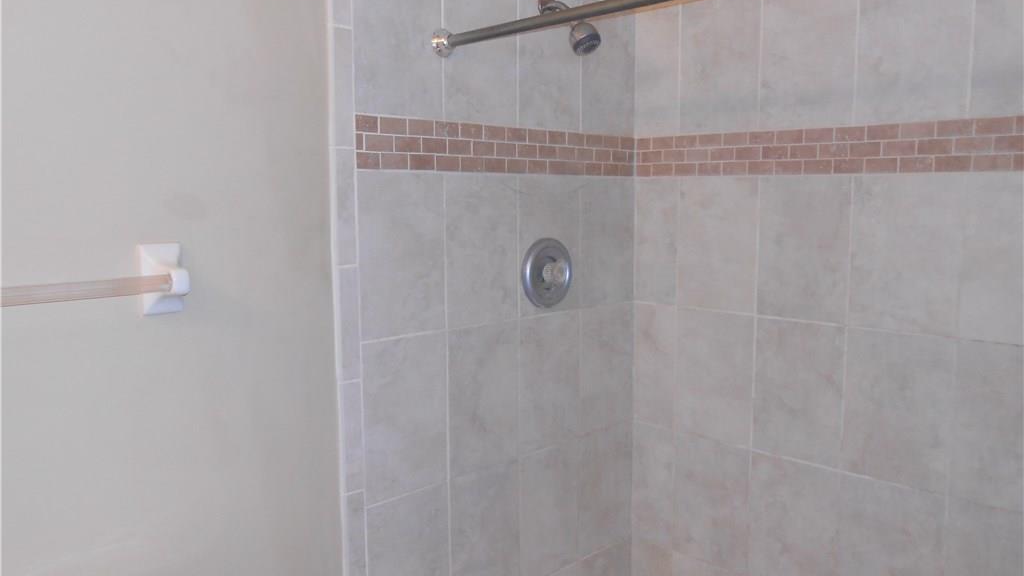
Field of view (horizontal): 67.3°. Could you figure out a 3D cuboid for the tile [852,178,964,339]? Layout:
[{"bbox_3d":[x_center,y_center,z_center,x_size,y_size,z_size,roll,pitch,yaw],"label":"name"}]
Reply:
[{"bbox_3d":[0.775,-0.072,1.522,0.010,0.313,0.203,-6,9,-44],"label":"tile"}]

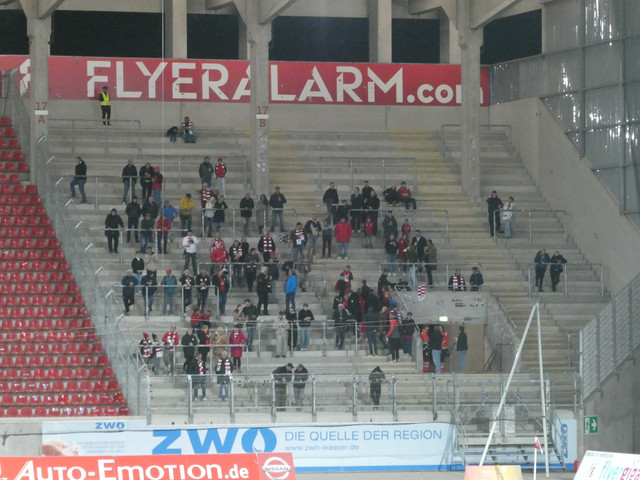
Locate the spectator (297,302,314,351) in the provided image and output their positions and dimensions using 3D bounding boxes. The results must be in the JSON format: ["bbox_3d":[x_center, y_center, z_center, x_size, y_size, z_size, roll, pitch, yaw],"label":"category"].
[{"bbox_3d":[-0.535,3.254,137.918,0.600,1.772,0.420,0,-1,-10],"label":"spectator"}]

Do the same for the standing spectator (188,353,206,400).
[{"bbox_3d":[-4.399,4.921,133.319,0.580,1.731,0.400,0,-1,-27],"label":"standing spectator"}]

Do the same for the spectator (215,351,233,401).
[{"bbox_3d":[-3.485,4.917,133.545,0.620,1.781,0.420,0,-1,-3],"label":"spectator"}]

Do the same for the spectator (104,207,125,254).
[{"bbox_3d":[-7.834,-0.328,141.128,0.650,1.725,0.420,0,-1,-5],"label":"spectator"}]

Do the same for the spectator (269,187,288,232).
[{"bbox_3d":[-1.655,-1.194,145.027,0.620,1.785,0.400,0,-1,-9],"label":"spectator"}]

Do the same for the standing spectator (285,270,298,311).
[{"bbox_3d":[-1.114,1.935,139.605,0.400,1.680,0.550,0,-1,6],"label":"standing spectator"}]

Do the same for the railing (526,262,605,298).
[{"bbox_3d":[9.596,1.598,144.150,3.150,1.364,0.080,0,-1,-17],"label":"railing"}]

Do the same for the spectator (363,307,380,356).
[{"bbox_3d":[1.915,3.411,137.482,0.580,1.878,0.380,0,-1,3],"label":"spectator"}]

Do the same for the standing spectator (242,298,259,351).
[{"bbox_3d":[-2.575,3.160,137.306,0.570,1.938,0.420,0,-1,15],"label":"standing spectator"}]

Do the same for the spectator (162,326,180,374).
[{"bbox_3d":[-5.359,3.968,133.208,0.600,1.776,0.400,0,-1,-3],"label":"spectator"}]

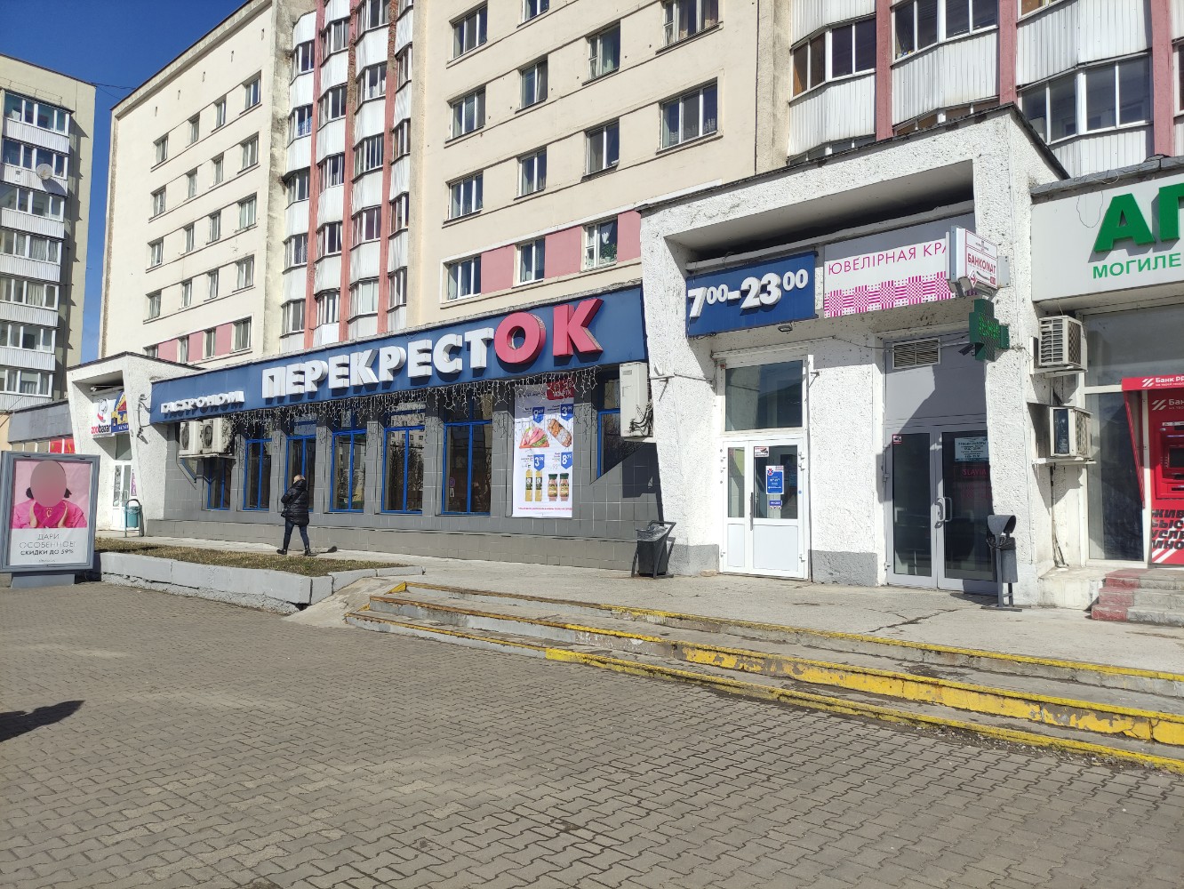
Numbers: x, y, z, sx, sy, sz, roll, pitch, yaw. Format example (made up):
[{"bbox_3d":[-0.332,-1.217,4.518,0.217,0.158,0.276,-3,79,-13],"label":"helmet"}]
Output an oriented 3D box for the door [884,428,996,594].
[{"bbox_3d":[4.811,0.886,11.880,1.480,2.270,0.100,-3,-6,42],"label":"door"}]

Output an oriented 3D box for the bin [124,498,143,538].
[{"bbox_3d":[-14.345,2.308,26.763,0.325,1.146,0.458,-3,-6,42],"label":"bin"}]

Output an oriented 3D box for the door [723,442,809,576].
[{"bbox_3d":[2.776,1.011,13.891,1.570,2.210,0.100,-3,-6,42],"label":"door"}]

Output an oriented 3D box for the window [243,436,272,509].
[{"bbox_3d":[-9.404,0.869,24.273,1.720,2.050,0.120,-3,-6,41],"label":"window"}]

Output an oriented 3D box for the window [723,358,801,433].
[{"bbox_3d":[2.744,-0.762,13.725,1.413,1.036,0.115,-3,-6,42],"label":"window"}]

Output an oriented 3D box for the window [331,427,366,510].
[{"bbox_3d":[-5.687,0.594,20.145,1.547,2.025,0.134,-3,-6,42],"label":"window"}]

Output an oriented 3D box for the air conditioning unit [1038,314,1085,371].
[{"bbox_3d":[5.576,-1.150,10.125,0.300,0.560,0.840,-3,-6,42],"label":"air conditioning unit"}]

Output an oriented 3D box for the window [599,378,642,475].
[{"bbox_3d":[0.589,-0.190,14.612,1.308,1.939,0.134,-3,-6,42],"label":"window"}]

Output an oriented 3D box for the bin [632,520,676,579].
[{"bbox_3d":[0.952,1.591,13.014,0.497,0.840,0.544,-3,-6,42],"label":"bin"}]

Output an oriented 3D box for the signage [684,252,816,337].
[{"bbox_3d":[2.454,-2.305,13.360,2.300,1.000,0.150,-3,-6,42],"label":"signage"}]

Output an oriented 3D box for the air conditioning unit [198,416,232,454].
[{"bbox_3d":[-10.419,-0.231,23.785,1.050,0.926,0.306,-3,-6,42],"label":"air conditioning unit"}]

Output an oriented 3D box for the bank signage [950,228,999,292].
[{"bbox_3d":[4.172,-1.990,9.350,0.745,0.497,0.181,5,-6,-42],"label":"bank signage"}]

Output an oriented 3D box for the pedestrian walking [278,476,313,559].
[{"bbox_3d":[-6.233,1.480,17.942,0.680,1.660,0.500,-3,-5,38],"label":"pedestrian walking"}]

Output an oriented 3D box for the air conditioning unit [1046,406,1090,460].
[{"bbox_3d":[5.595,-0.112,9.979,0.270,0.555,0.740,-3,-6,42],"label":"air conditioning unit"}]

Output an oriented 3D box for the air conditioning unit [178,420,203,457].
[{"bbox_3d":[-12.187,-0.187,26.213,1.060,0.980,0.340,-3,-6,41],"label":"air conditioning unit"}]

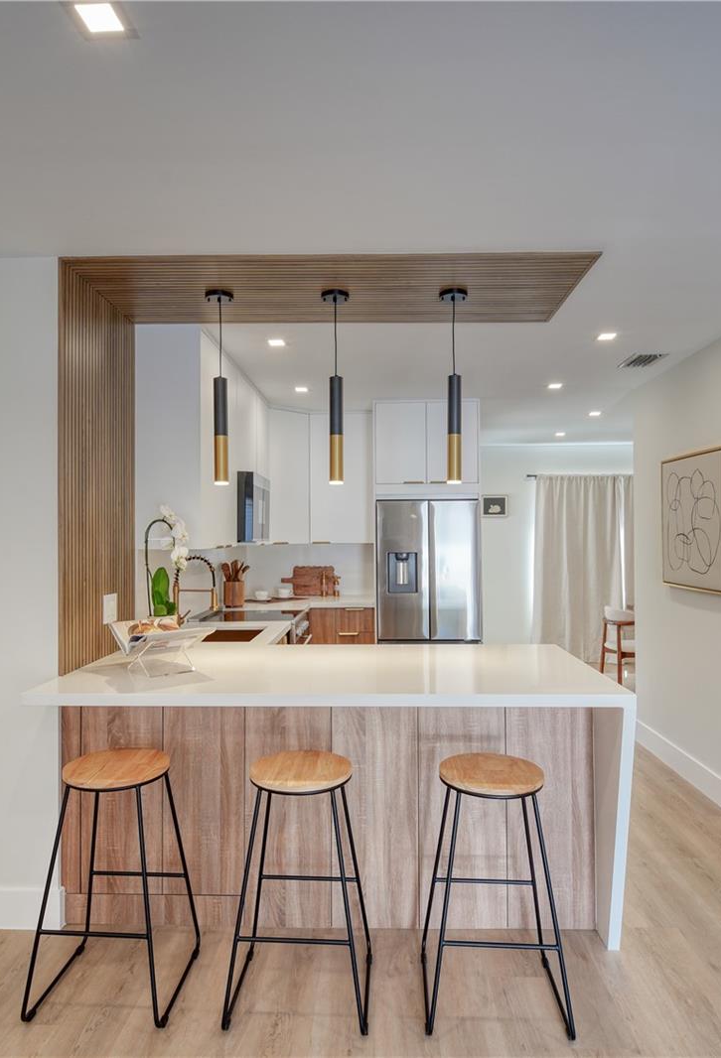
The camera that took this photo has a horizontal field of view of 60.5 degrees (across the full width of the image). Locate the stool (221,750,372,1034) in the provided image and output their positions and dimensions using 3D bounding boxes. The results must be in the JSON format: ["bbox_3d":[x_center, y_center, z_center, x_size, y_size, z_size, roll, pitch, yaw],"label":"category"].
[{"bbox_3d":[-0.181,1.107,1.957,0.417,0.690,0.356,0,0,3],"label":"stool"}]

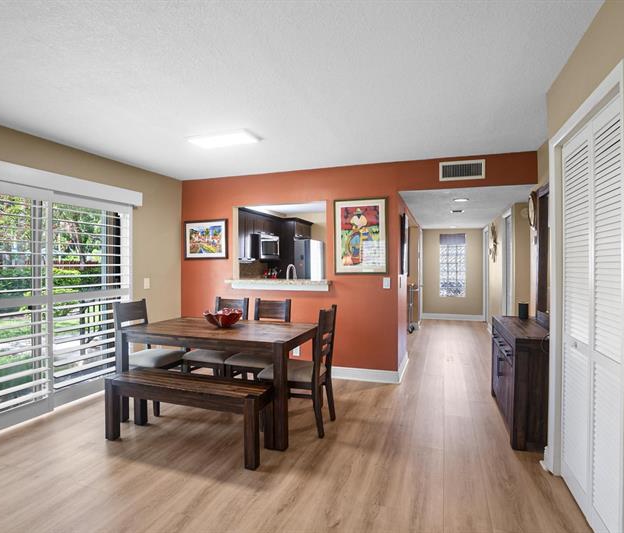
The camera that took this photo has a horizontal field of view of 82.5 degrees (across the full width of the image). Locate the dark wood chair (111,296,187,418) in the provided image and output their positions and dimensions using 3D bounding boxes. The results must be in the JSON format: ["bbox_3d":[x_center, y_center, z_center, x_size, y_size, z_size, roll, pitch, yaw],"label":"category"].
[{"bbox_3d":[-1.512,0.816,3.349,0.565,0.970,0.445,0,0,20],"label":"dark wood chair"}]

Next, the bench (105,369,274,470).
[{"bbox_3d":[-0.895,1.069,2.624,1.248,0.457,0.345,0,1,19],"label":"bench"}]

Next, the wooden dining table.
[{"bbox_3d":[-0.803,0.922,3.115,1.555,0.756,0.754,0,0,20],"label":"wooden dining table"}]

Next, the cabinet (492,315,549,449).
[{"bbox_3d":[1.798,0.901,2.971,0.380,0.788,1.105,0,0,20],"label":"cabinet"}]

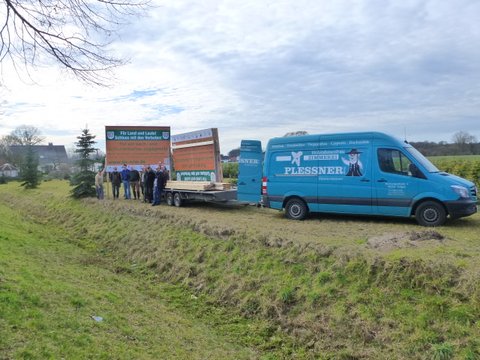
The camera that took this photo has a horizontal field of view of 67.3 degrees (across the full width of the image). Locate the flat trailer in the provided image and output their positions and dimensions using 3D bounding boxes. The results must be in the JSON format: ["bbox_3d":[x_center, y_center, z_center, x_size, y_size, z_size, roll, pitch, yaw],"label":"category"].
[{"bbox_3d":[-1.370,0.630,16.250,2.100,1.100,6.100,0,0,-33],"label":"flat trailer"}]

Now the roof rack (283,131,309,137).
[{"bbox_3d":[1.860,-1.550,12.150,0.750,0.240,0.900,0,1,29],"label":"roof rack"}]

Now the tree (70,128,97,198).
[{"bbox_3d":[-10.600,-1.200,24.400,2.000,4.800,2.000,0,0,0],"label":"tree"}]

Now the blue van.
[{"bbox_3d":[3.690,-0.080,11.050,5.910,2.720,2.000,0,0,31],"label":"blue van"}]

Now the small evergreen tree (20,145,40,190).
[{"bbox_3d":[-25.600,-1.600,44.000,2.500,5.400,2.500,0,0,0],"label":"small evergreen tree"}]

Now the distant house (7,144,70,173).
[{"bbox_3d":[-49.500,-4.400,88.500,13.500,8.600,9.000,0,0,-18],"label":"distant house"}]

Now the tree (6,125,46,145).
[{"bbox_3d":[-61.000,-7.800,103.000,11.000,15.500,11.000,0,0,0],"label":"tree"}]

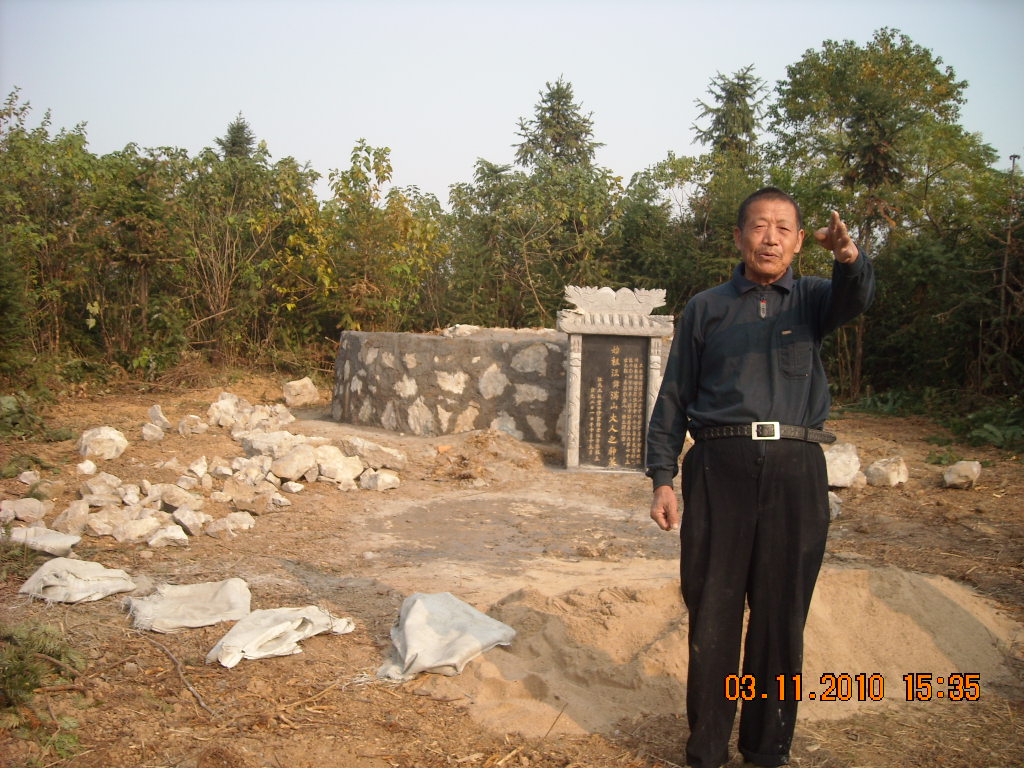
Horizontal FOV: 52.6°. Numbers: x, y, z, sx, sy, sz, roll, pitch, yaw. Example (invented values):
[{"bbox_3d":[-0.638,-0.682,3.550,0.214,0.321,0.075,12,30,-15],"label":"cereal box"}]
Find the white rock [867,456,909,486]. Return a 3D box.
[{"bbox_3d":[2.567,0.596,7.080,0.280,0.190,0.220,3,7,20],"label":"white rock"}]

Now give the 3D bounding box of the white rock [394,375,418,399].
[{"bbox_3d":[-0.854,0.016,8.675,0.215,0.200,0.120,5,8,30],"label":"white rock"}]

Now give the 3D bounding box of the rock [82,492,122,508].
[{"bbox_3d":[-2.353,0.673,5.937,0.221,0.074,0.139,-1,5,-22],"label":"rock"}]

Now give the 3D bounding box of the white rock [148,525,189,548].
[{"bbox_3d":[-1.703,0.756,5.135,0.182,0.106,0.146,1,7,0],"label":"white rock"}]

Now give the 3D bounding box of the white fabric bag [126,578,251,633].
[{"bbox_3d":[-1.311,0.890,4.194,0.469,0.090,0.480,-1,7,-20],"label":"white fabric bag"}]

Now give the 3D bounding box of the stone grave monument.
[{"bbox_3d":[0.726,-0.041,7.314,0.796,1.277,0.220,2,7,6],"label":"stone grave monument"}]

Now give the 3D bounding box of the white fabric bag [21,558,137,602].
[{"bbox_3d":[-1.873,0.843,4.500,0.480,0.130,0.340,-1,7,-19],"label":"white fabric bag"}]

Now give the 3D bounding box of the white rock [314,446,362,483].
[{"bbox_3d":[-1.126,0.516,6.724,0.303,0.238,0.227,1,7,0],"label":"white rock"}]

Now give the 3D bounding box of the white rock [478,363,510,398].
[{"bbox_3d":[-0.139,-0.020,7.820,0.225,0.250,0.160,2,7,9],"label":"white rock"}]

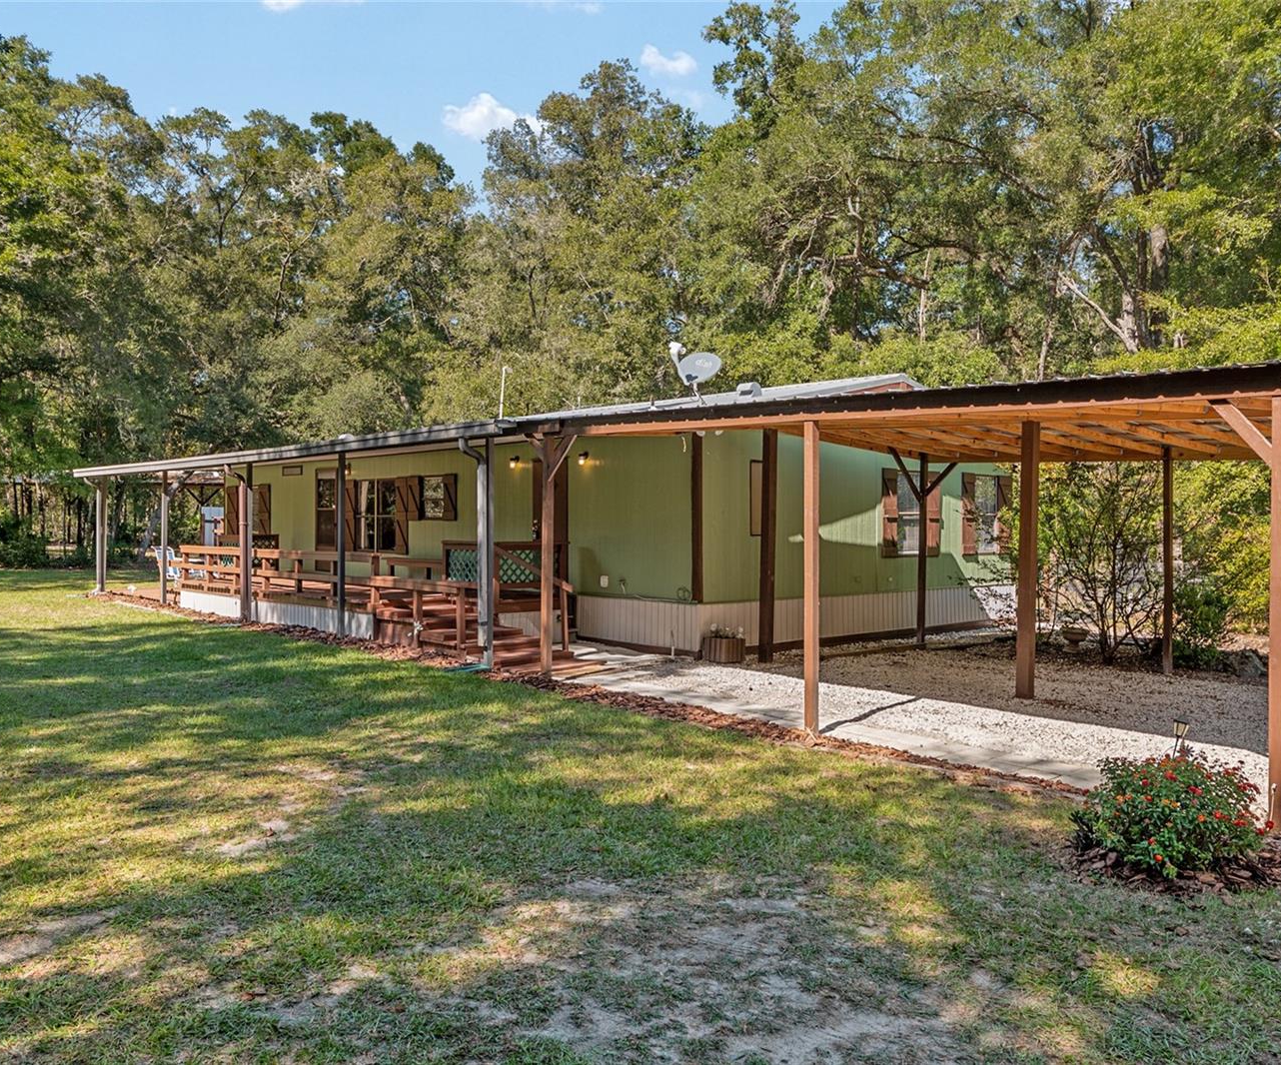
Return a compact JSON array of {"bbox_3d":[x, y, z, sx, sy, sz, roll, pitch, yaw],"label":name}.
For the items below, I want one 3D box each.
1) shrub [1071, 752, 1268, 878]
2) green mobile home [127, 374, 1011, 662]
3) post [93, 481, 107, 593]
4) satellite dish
[{"bbox_3d":[2.890,1.487,5.820,0.980,0.570,1.050,0,1,-42],"label":"shrub"},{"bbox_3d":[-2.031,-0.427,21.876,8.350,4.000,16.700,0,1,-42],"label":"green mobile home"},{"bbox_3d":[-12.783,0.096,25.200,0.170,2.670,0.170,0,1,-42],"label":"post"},{"bbox_3d":[0.668,-1.981,13.100,0.620,0.760,0.620,1,1,43],"label":"satellite dish"}]

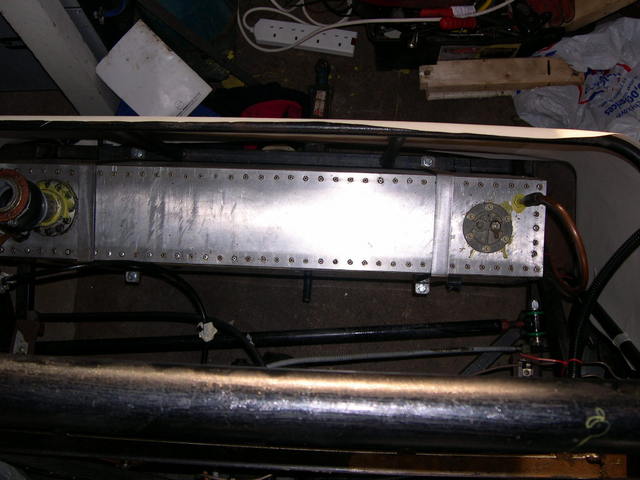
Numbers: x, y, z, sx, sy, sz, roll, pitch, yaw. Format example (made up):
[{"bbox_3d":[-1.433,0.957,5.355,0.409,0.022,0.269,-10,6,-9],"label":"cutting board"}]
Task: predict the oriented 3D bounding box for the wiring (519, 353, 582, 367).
[{"bbox_3d":[0.384,0.199,1.170,0.105,0.016,0.020,2,76,2],"label":"wiring"}]

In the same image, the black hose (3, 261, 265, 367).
[{"bbox_3d":[-0.319,0.124,1.200,0.430,0.100,0.150,2,76,2],"label":"black hose"}]

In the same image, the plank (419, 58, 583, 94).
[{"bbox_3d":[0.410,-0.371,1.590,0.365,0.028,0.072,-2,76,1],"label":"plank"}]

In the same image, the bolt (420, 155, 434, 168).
[{"bbox_3d":[0.191,-0.140,1.250,0.023,0.016,0.022,2,83,2],"label":"bolt"}]

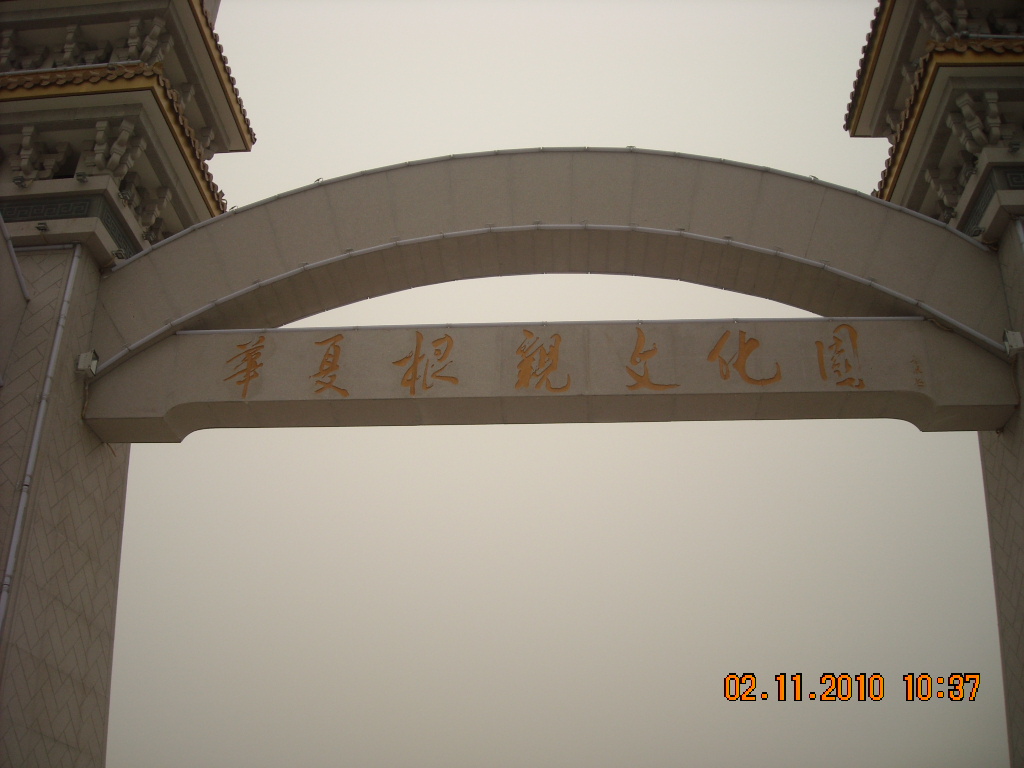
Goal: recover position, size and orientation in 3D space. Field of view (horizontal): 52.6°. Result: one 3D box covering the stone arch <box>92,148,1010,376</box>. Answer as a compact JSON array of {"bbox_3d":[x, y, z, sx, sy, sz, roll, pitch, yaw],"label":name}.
[{"bbox_3d":[0.644,-2.490,23.712,19.836,5.871,1.862,-1,-27,3],"label":"stone arch"}]

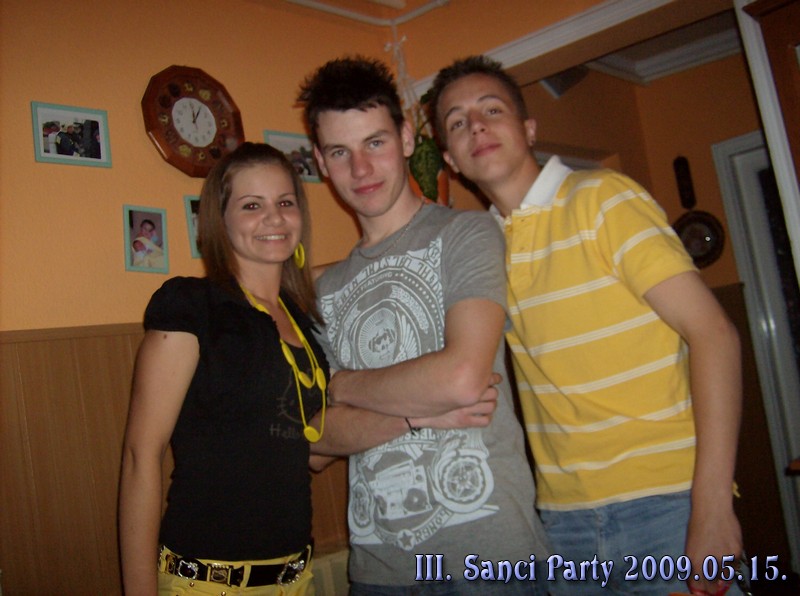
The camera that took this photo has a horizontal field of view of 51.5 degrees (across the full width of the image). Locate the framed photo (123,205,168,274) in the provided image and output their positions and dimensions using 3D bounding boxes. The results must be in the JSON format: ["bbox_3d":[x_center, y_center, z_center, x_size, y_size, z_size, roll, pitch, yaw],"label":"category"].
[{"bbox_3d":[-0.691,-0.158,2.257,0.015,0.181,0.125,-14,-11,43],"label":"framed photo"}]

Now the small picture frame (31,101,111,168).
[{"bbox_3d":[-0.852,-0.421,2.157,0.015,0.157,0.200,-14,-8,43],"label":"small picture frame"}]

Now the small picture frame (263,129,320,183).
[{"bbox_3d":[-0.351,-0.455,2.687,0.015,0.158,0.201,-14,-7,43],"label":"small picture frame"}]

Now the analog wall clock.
[{"bbox_3d":[-0.612,-0.513,2.450,0.040,0.338,0.338,-14,-7,43],"label":"analog wall clock"}]

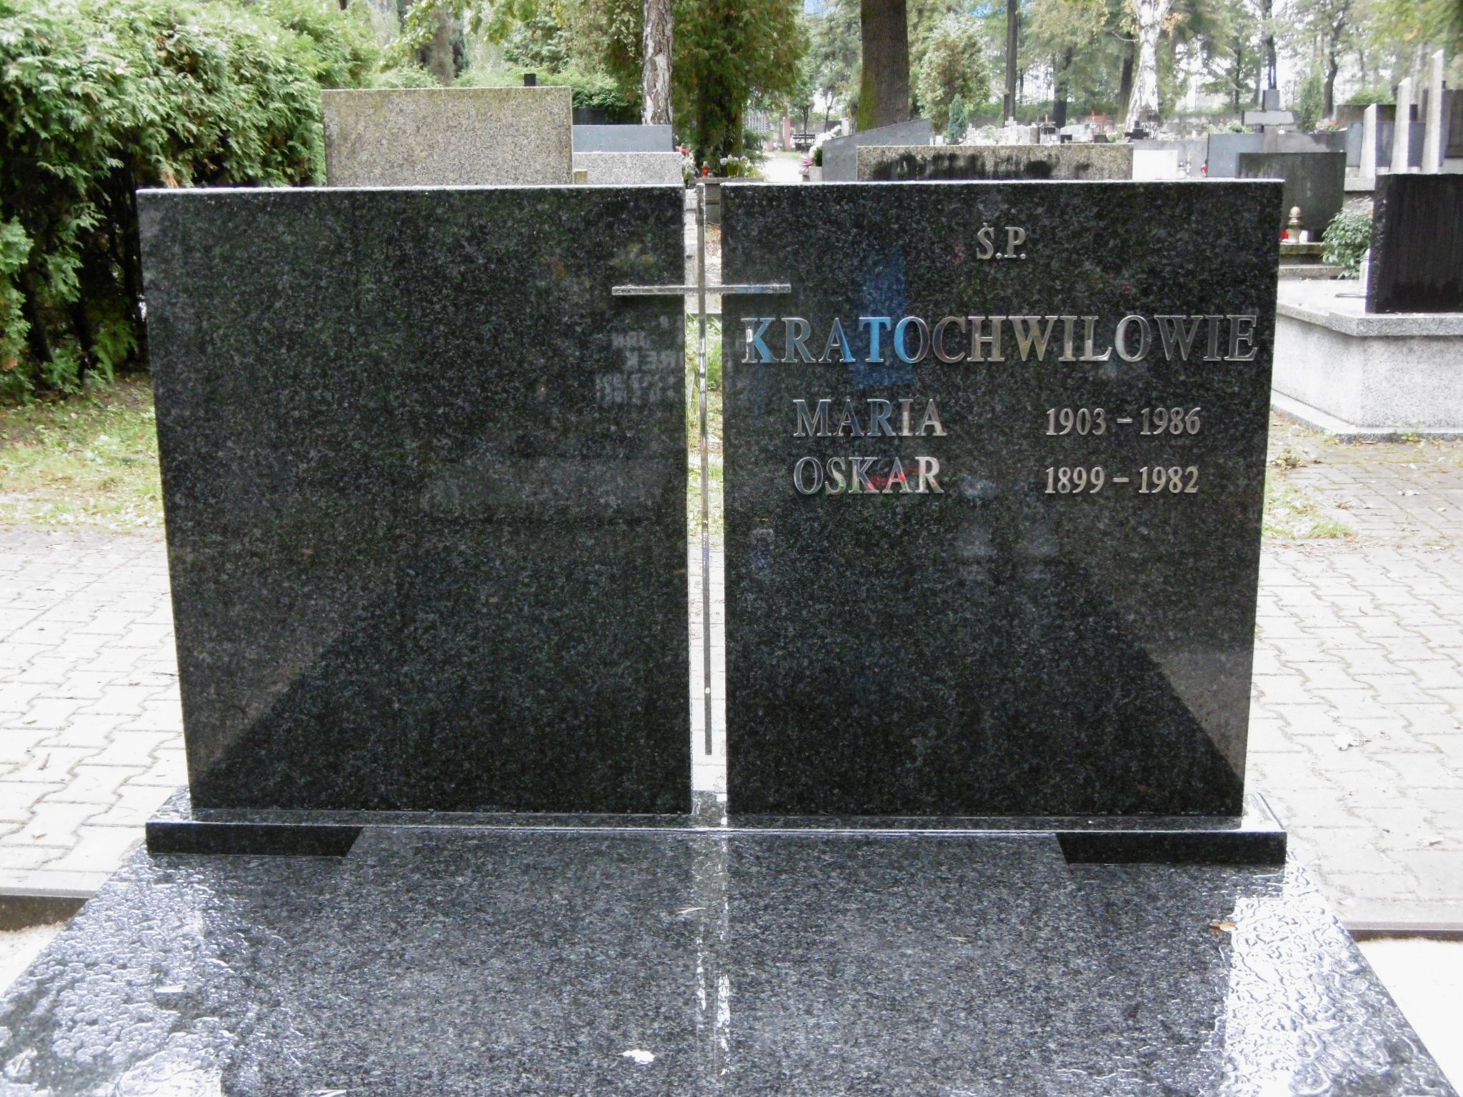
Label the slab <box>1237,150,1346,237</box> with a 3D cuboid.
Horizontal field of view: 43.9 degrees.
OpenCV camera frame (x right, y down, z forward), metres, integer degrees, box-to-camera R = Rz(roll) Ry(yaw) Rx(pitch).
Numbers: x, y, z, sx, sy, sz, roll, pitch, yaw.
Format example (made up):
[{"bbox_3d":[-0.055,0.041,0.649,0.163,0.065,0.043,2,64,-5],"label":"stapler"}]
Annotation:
[{"bbox_3d":[4.064,-2.552,13.203,0.780,0.660,0.100,0,14,2],"label":"slab"}]

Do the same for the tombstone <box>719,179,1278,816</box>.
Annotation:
[{"bbox_3d":[0.363,-0.055,2.553,0.742,0.897,0.060,0,14,2],"label":"tombstone"}]

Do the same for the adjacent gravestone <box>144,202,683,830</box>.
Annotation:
[{"bbox_3d":[-0.429,-0.056,2.585,0.740,0.897,0.060,0,14,2],"label":"adjacent gravestone"}]

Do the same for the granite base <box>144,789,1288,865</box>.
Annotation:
[{"bbox_3d":[-0.029,0.405,2.673,1.630,0.046,0.150,0,14,2],"label":"granite base"}]

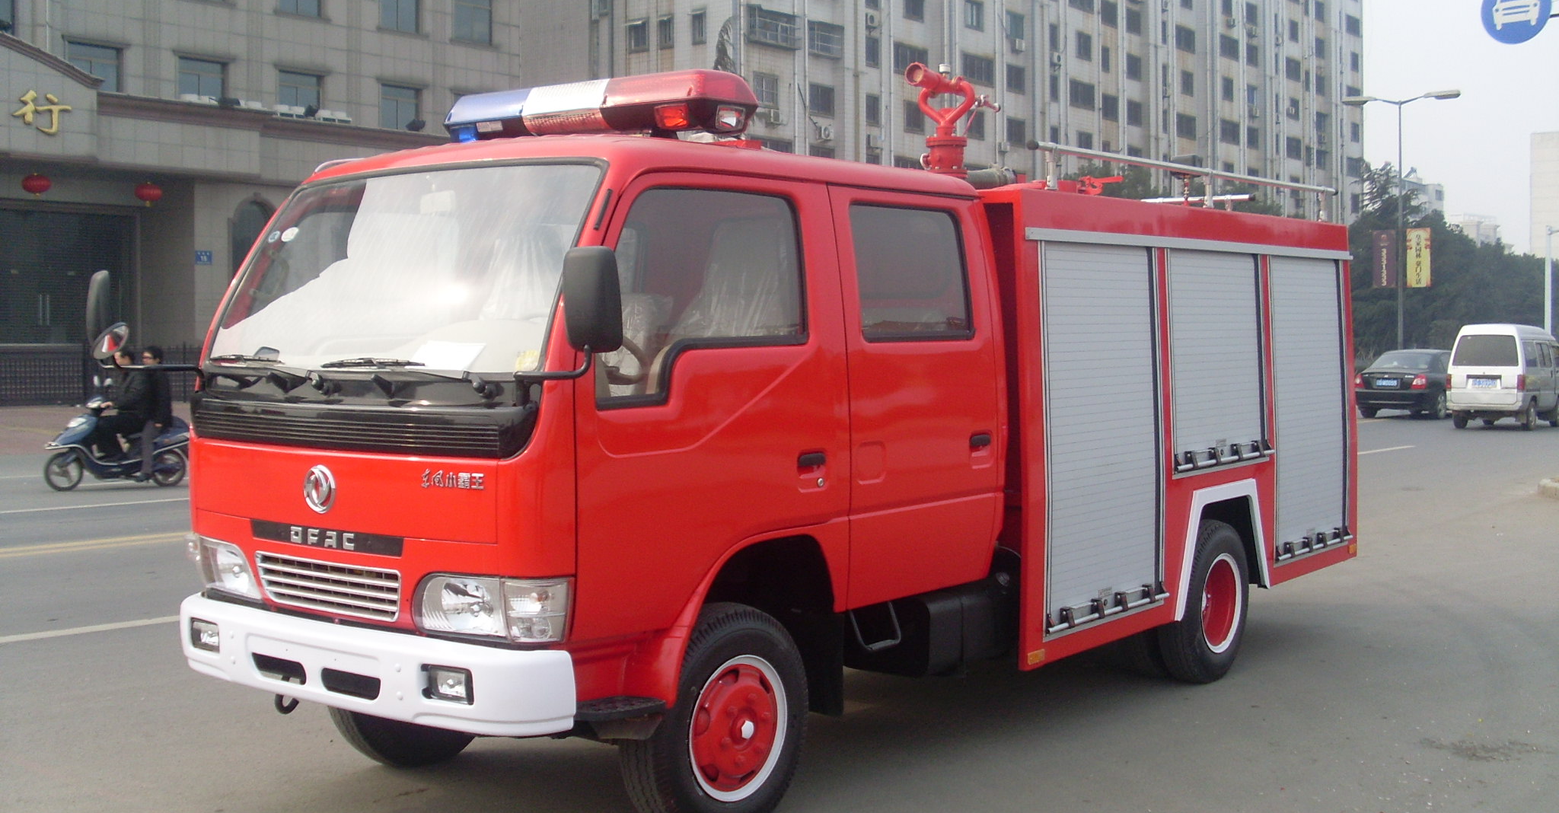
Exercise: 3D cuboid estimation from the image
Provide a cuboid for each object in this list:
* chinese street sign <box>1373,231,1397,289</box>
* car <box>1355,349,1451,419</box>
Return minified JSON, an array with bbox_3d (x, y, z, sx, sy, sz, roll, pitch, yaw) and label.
[{"bbox_3d":[16.988,-4.099,48.000,0.630,1.600,0.040,2,3,37],"label":"chinese street sign"},{"bbox_3d":[14.180,-0.530,37.800,1.720,1.440,4.500,2,3,37],"label":"car"}]

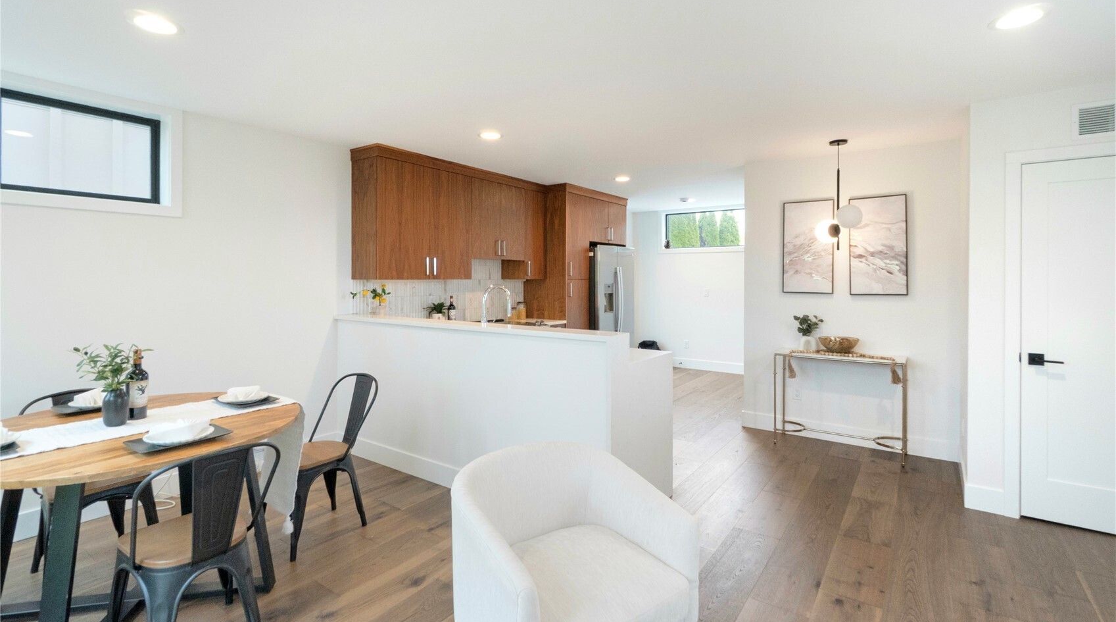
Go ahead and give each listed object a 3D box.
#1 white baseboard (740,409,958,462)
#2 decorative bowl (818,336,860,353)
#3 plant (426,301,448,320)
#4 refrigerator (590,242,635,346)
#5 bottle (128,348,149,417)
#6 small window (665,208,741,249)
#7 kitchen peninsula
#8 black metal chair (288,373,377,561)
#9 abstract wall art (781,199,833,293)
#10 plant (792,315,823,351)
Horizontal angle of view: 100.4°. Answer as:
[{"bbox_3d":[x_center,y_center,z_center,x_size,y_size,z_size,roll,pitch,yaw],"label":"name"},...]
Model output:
[{"bbox_3d":[2.402,1.050,3.962,1.565,0.147,0.020,2,3,33],"label":"white baseboard"},{"bbox_3d":[2.306,0.279,3.820,0.295,0.122,0.295,2,3,33],"label":"decorative bowl"},{"bbox_3d":[-1.119,0.032,4.278,0.190,0.240,0.190,2,3,33],"label":"plant"},{"bbox_3d":[0.483,0.074,6.081,0.741,1.795,0.879,2,3,36],"label":"refrigerator"},{"bbox_3d":[-1.934,0.334,2.145,0.080,0.305,0.080,2,3,33],"label":"bottle"},{"bbox_3d":[2.263,-1.242,7.064,1.323,0.541,0.090,2,3,33],"label":"small window"},{"bbox_3d":[-0.543,0.621,3.376,2.527,1.091,0.764,2,3,33],"label":"kitchen peninsula"},{"bbox_3d":[-1.338,0.794,2.565,0.430,0.850,0.490,2,3,36],"label":"black metal chair"},{"bbox_3d":[2.188,-0.564,4.089,0.410,0.836,0.035,2,3,33],"label":"abstract wall art"},{"bbox_3d":[2.140,0.187,3.984,0.240,0.305,0.200,2,3,33],"label":"plant"}]

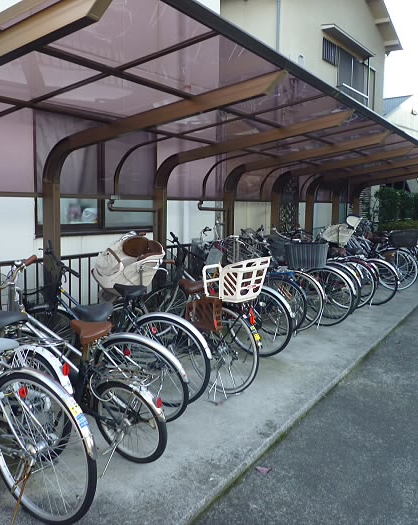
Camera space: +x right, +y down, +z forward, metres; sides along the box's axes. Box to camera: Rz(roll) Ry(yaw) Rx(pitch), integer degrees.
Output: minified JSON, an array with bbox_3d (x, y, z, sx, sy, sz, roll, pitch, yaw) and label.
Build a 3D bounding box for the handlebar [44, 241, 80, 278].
[{"bbox_3d":[-1.021,-0.030,3.524,0.140,0.100,0.550,-2,30,-40],"label":"handlebar"}]

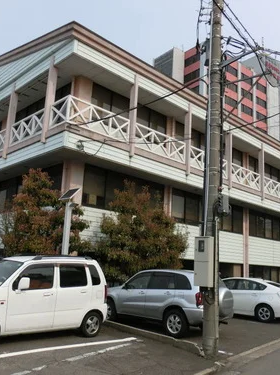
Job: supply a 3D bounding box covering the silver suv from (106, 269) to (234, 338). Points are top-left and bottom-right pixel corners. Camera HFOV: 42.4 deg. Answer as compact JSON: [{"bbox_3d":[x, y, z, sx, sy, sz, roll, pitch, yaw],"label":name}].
[{"bbox_3d":[0.563,3.167,10.349,4.200,1.690,1.740,-8,-16,42],"label":"silver suv"}]

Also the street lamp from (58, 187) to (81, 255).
[{"bbox_3d":[-2.151,1.863,10.515,0.500,3.800,0.650,14,-17,-43],"label":"street lamp"}]

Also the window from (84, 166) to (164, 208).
[{"bbox_3d":[-0.548,0.346,15.681,4.740,1.700,0.150,14,-17,-43],"label":"window"}]

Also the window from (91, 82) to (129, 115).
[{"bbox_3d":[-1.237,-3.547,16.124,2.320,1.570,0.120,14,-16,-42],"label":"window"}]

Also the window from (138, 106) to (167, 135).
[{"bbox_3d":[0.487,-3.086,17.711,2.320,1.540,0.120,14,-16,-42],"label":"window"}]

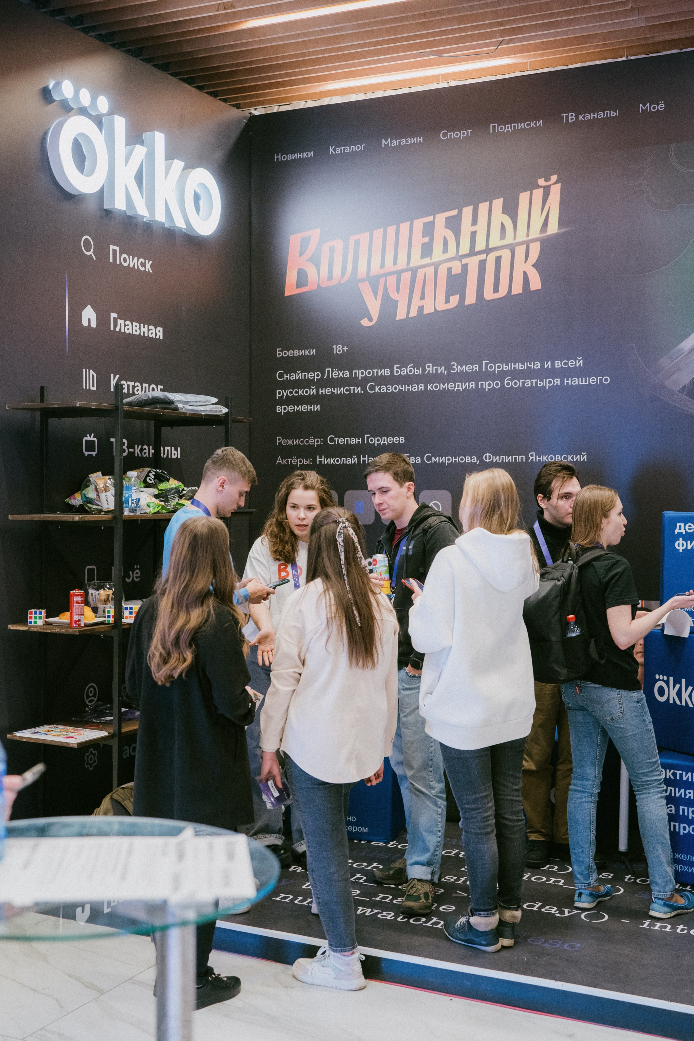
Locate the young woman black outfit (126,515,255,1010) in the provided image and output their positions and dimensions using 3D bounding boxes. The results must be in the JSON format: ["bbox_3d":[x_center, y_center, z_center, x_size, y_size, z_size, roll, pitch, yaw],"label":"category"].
[{"bbox_3d":[-0.531,0.799,4.130,0.450,1.640,0.400,1,2,32],"label":"young woman black outfit"}]

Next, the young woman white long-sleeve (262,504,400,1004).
[{"bbox_3d":[-0.064,0.788,4.340,0.490,1.655,0.440,0,2,-18],"label":"young woman white long-sleeve"}]

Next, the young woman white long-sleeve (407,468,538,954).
[{"bbox_3d":[0.462,0.661,4.360,0.460,1.685,0.400,-1,2,-36],"label":"young woman white long-sleeve"}]

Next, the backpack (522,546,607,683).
[{"bbox_3d":[0.818,0.360,4.570,0.200,0.490,0.310,4,-1,-33],"label":"backpack"}]

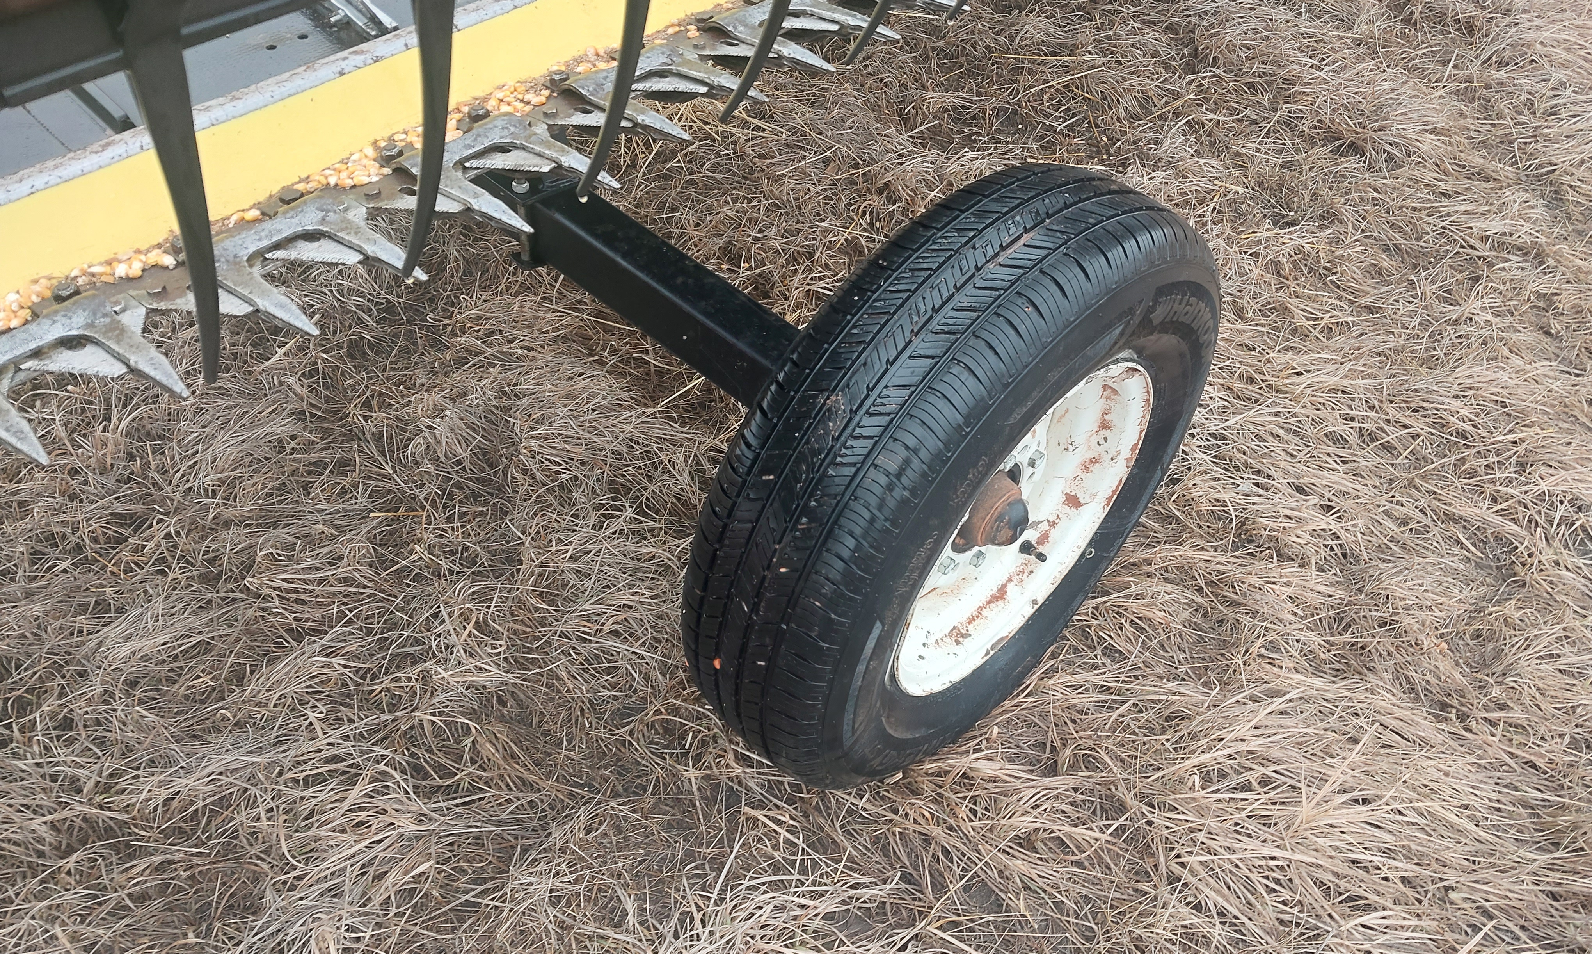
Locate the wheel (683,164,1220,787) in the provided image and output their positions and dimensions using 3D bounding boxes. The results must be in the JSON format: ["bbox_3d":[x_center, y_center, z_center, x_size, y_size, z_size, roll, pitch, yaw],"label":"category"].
[{"bbox_3d":[0.184,0.017,1.345,0.213,0.714,0.714,37,54,27],"label":"wheel"}]

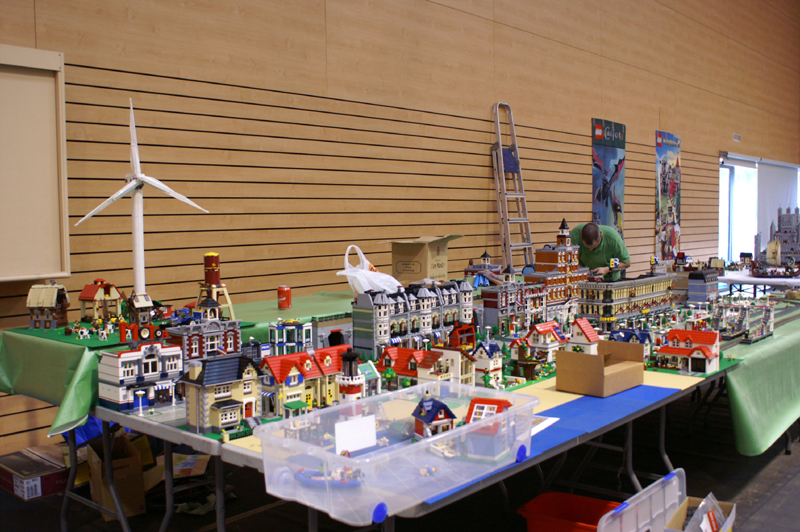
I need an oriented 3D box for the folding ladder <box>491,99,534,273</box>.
[{"bbox_3d":[1.030,-0.243,7.056,0.140,2.400,0.470,-7,-1,42],"label":"folding ladder"}]

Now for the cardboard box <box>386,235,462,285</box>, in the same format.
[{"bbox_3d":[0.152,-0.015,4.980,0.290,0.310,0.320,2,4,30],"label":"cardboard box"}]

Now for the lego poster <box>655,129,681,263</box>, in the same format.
[{"bbox_3d":[3.313,-0.830,9.865,0.020,1.600,0.750,3,5,42],"label":"lego poster"}]

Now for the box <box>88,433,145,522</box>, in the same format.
[{"bbox_3d":[-1.388,1.040,3.899,0.185,0.285,0.310,-3,4,-33],"label":"box"}]

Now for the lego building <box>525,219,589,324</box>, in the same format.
[{"bbox_3d":[0.987,0.022,5.024,0.210,0.640,0.503,3,5,42],"label":"lego building"}]

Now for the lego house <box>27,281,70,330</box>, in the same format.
[{"bbox_3d":[-1.478,0.161,3.369,0.128,0.196,0.130,-1,4,0],"label":"lego house"}]

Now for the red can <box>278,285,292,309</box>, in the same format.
[{"bbox_3d":[-0.576,0.150,3.996,0.066,0.118,0.066,-1,4,0],"label":"red can"}]

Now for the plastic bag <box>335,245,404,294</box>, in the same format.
[{"bbox_3d":[-0.166,0.036,4.402,0.360,0.290,0.250,-1,4,0],"label":"plastic bag"}]

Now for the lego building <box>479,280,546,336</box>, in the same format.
[{"bbox_3d":[0.661,0.220,4.655,0.180,0.300,0.503,3,5,42],"label":"lego building"}]

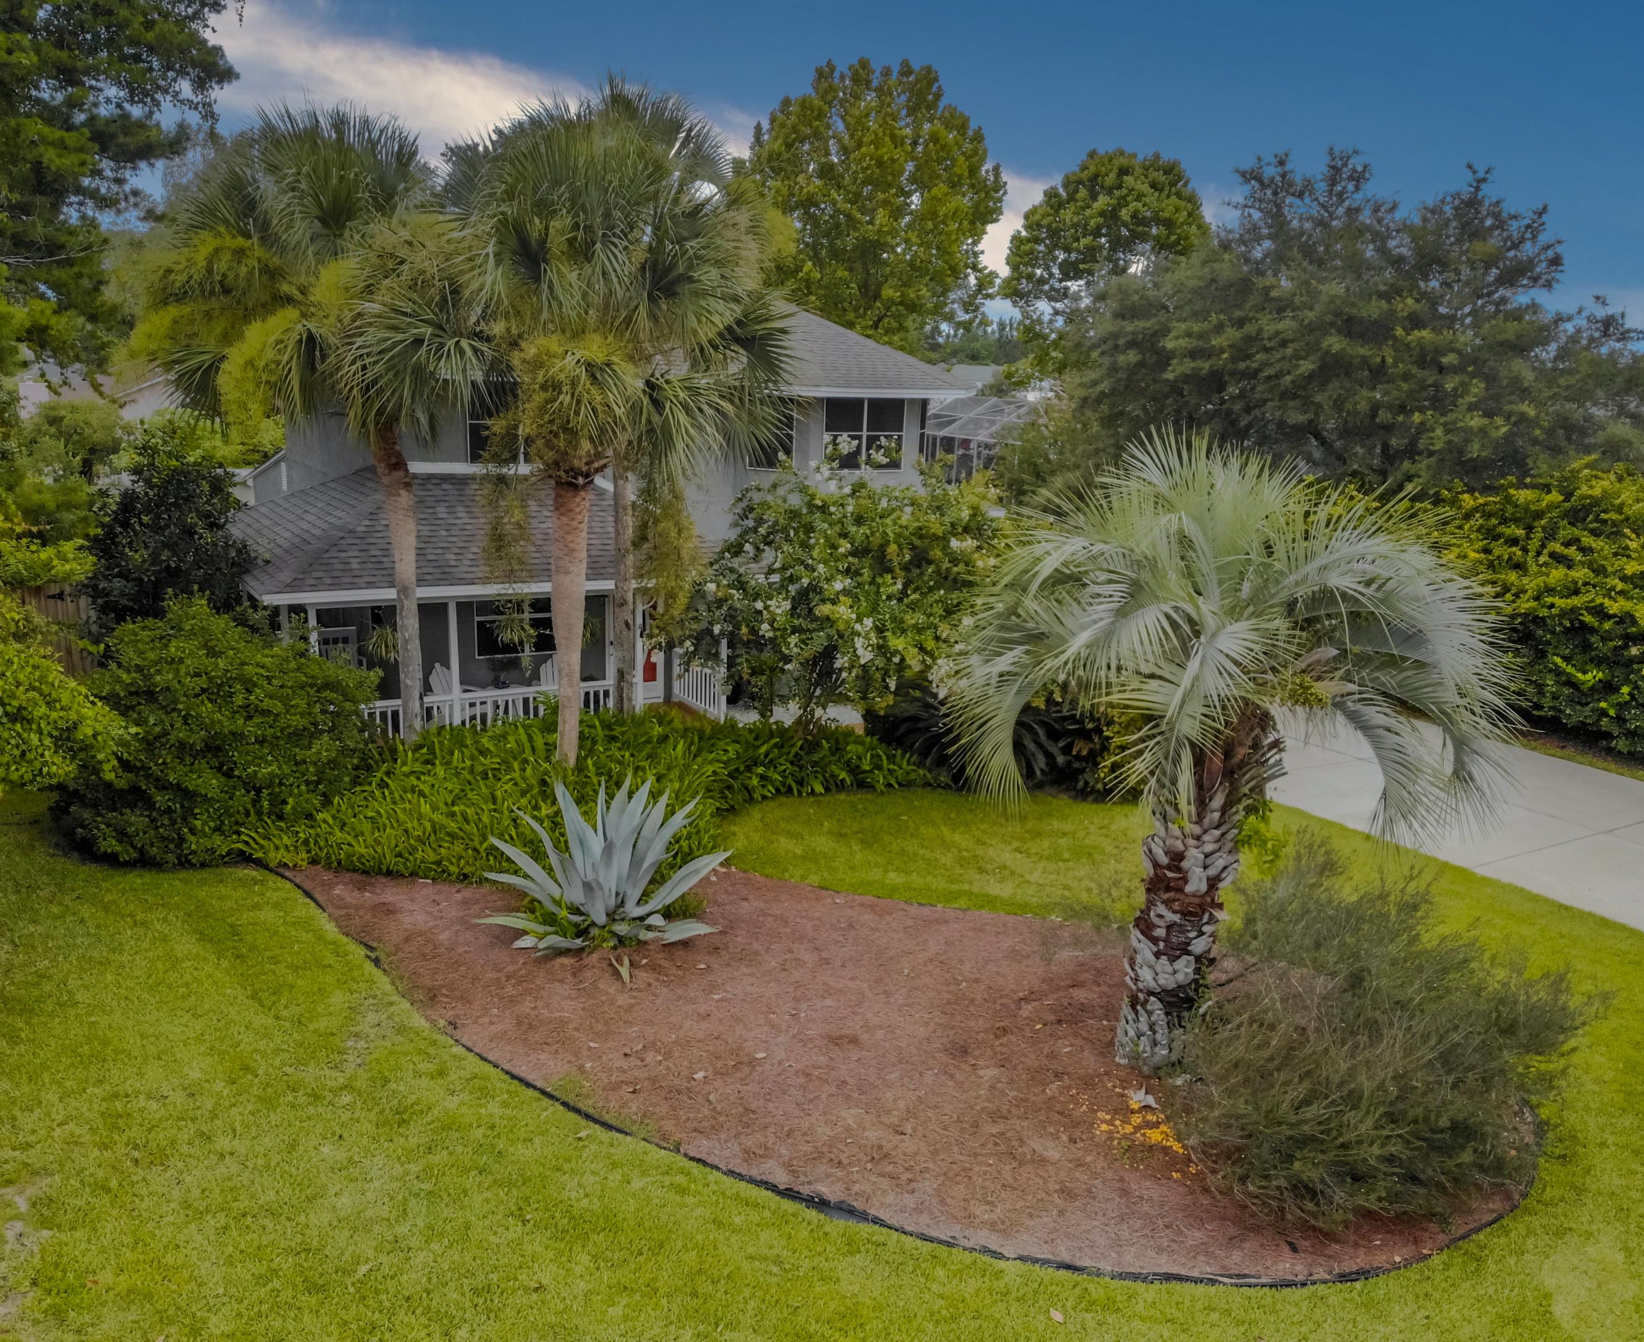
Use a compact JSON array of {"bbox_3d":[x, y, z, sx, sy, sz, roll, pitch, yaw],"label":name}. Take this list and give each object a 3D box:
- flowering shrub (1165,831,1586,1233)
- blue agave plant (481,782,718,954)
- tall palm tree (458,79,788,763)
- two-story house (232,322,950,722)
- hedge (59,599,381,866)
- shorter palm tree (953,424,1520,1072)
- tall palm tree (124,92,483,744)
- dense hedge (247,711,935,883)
[{"bbox_3d":[4.251,2.586,9.785,3.020,2.500,2.730,2,14,0],"label":"flowering shrub"},{"bbox_3d":[-2.343,1.999,13.362,2.580,1.480,2.440,2,14,0],"label":"blue agave plant"},{"bbox_3d":[-2.680,-2.864,16.789,4.340,9.260,4.290,2,14,0],"label":"tall palm tree"},{"bbox_3d":[-4.936,-3.727,23.661,12.290,7.510,10.720,-7,16,-31],"label":"two-story house"},{"bbox_3d":[-7.386,0.586,15.367,3.700,2.920,3.120,2,14,0],"label":"hedge"},{"bbox_3d":[3.389,0.731,10.793,4.780,5.560,4.580,2,14,0],"label":"shorter palm tree"},{"bbox_3d":[-6.920,-2.987,17.097,4.920,9.070,4.680,2,14,0],"label":"tall palm tree"},{"bbox_3d":[-3.042,1.397,16.977,9.070,0.880,4.290,-7,16,-31],"label":"dense hedge"}]

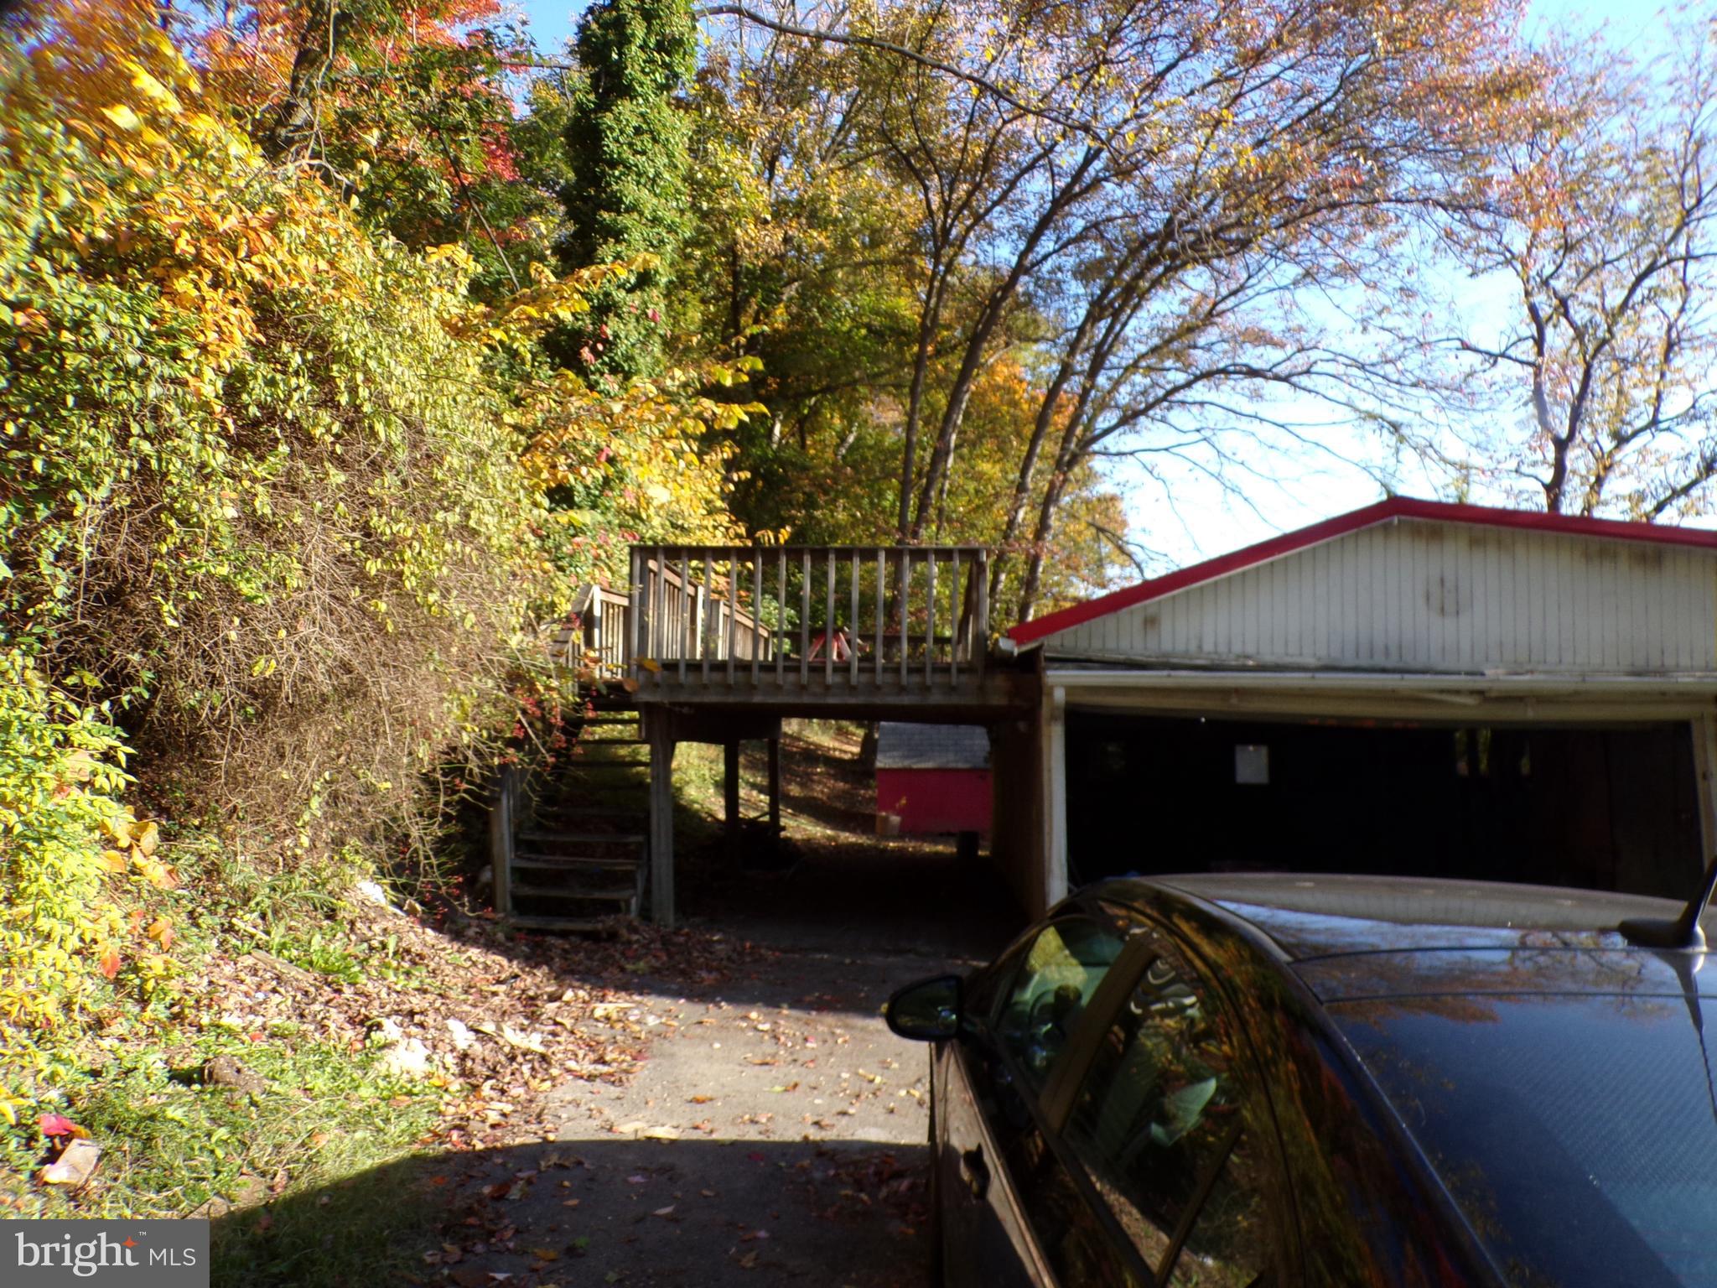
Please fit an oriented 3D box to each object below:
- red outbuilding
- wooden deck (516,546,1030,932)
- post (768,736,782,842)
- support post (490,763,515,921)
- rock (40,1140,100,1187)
[{"bbox_3d":[1.436,2.460,22.531,2.100,2.200,2.400,0,-5,4],"label":"red outbuilding"},{"bbox_3d":[-0.370,1.061,13.161,4.000,3.130,7.900,0,-5,4],"label":"wooden deck"},{"bbox_3d":[-1.197,2.088,17.000,0.140,1.550,0.140,0,-5,4],"label":"post"},{"bbox_3d":[-2.712,1.499,9.050,0.100,1.160,0.100,-2,-5,4],"label":"support post"},{"bbox_3d":[-2.648,1.746,4.000,0.130,0.070,0.130,0,-5,4],"label":"rock"}]

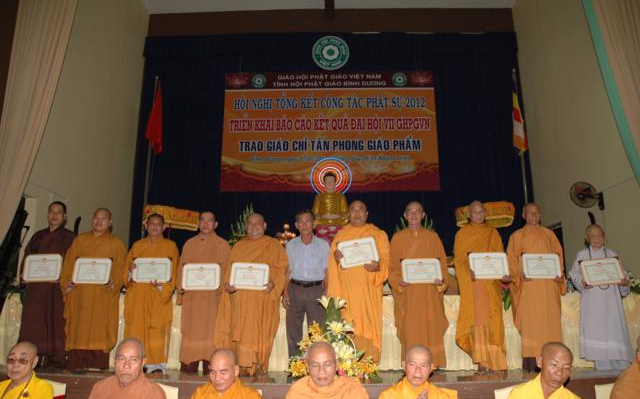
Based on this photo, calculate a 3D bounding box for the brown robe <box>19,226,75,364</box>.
[{"bbox_3d":[-2.779,0.956,4.953,0.490,1.413,0.420,2,-13,-8],"label":"brown robe"}]

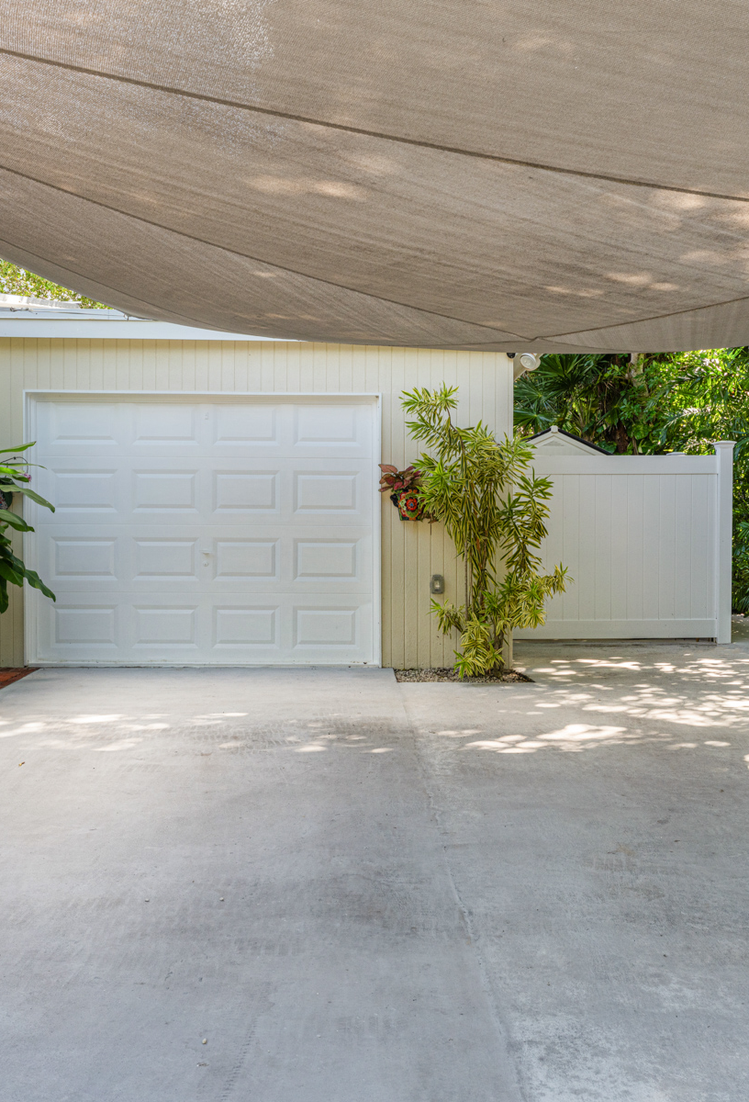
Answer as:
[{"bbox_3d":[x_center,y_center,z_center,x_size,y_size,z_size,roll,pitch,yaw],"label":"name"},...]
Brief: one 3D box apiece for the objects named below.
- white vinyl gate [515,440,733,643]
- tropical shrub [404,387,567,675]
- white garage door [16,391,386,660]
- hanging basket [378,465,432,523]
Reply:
[{"bbox_3d":[2.280,-0.093,10.600,2.270,1.930,0.130,0,1,-1],"label":"white vinyl gate"},{"bbox_3d":[0.822,-0.141,8.300,1.180,2.100,0.900,0,1,-1],"label":"tropical shrub"},{"bbox_3d":[-1.361,-0.163,8.670,2.760,2.120,0.100,0,1,-1],"label":"white garage door"},{"bbox_3d":[0.240,-0.445,8.520,0.420,0.430,0.280,0,1,-1],"label":"hanging basket"}]

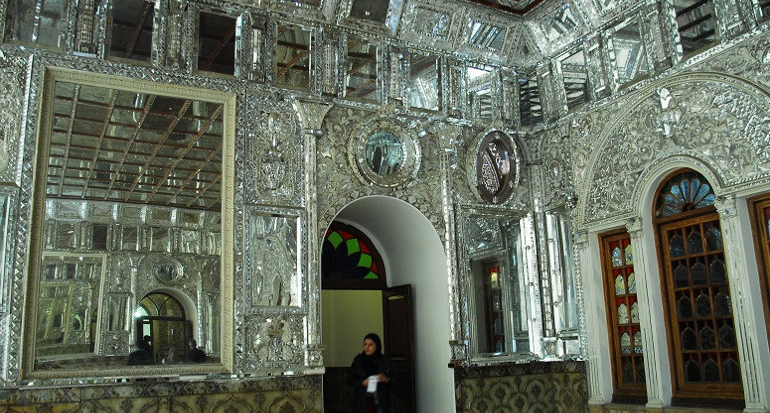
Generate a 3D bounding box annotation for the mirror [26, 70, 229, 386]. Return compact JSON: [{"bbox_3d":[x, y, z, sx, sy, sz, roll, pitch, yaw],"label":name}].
[{"bbox_3d":[-2.477,0.178,6.505,1.913,2.979,0.120,4,-14,-27],"label":"mirror"}]

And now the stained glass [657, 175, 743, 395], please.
[{"bbox_3d":[3.465,0.844,7.125,0.120,2.588,0.906,4,-14,-27],"label":"stained glass"}]

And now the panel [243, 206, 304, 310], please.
[{"bbox_3d":[-1.218,0.593,7.106,0.681,1.146,0.080,4,-14,-27],"label":"panel"}]

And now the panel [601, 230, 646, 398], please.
[{"bbox_3d":[2.992,1.333,7.955,0.100,2.076,0.560,4,-14,-27],"label":"panel"}]

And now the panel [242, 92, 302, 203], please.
[{"bbox_3d":[-1.275,-0.645,7.374,0.706,1.312,0.070,4,-14,-27],"label":"panel"}]

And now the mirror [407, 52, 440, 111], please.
[{"bbox_3d":[0.525,-1.658,8.502,0.481,0.801,0.050,4,-14,-27],"label":"mirror"}]

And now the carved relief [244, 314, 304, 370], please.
[{"bbox_3d":[-1.180,1.464,6.917,0.674,0.574,0.080,4,-14,-27],"label":"carved relief"}]

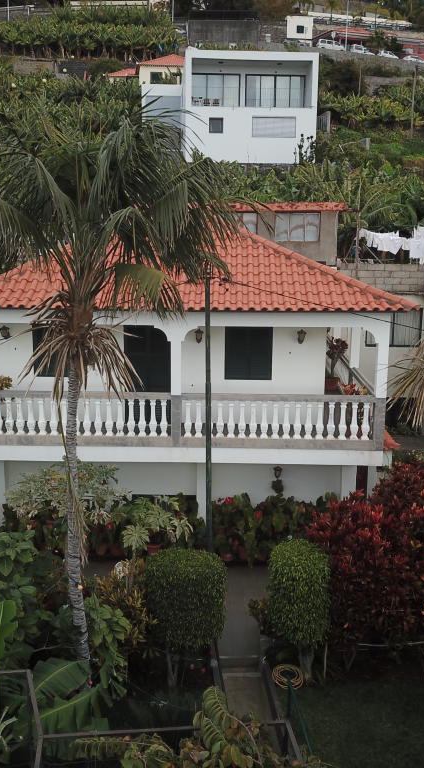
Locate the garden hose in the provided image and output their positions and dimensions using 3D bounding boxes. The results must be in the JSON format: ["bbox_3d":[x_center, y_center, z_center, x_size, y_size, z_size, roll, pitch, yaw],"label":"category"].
[{"bbox_3d":[1.127,4.365,11.478,0.460,0.200,0.420,0,9,0],"label":"garden hose"}]

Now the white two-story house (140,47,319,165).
[{"bbox_3d":[1.327,-18.811,55.152,11.800,7.100,9.500,-1,10,-7],"label":"white two-story house"}]

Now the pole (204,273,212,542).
[{"bbox_3d":[-0.065,0.796,14.328,0.130,5.900,0.130,0,9,0],"label":"pole"}]

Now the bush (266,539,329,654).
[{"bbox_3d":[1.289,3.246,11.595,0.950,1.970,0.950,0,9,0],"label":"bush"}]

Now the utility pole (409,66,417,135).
[{"bbox_3d":[16.933,-23.855,64.954,0.300,5.528,0.300,0,9,0],"label":"utility pole"}]

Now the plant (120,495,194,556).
[{"bbox_3d":[-1.059,2.853,14.672,1.400,1.230,1.200,0,9,0],"label":"plant"}]

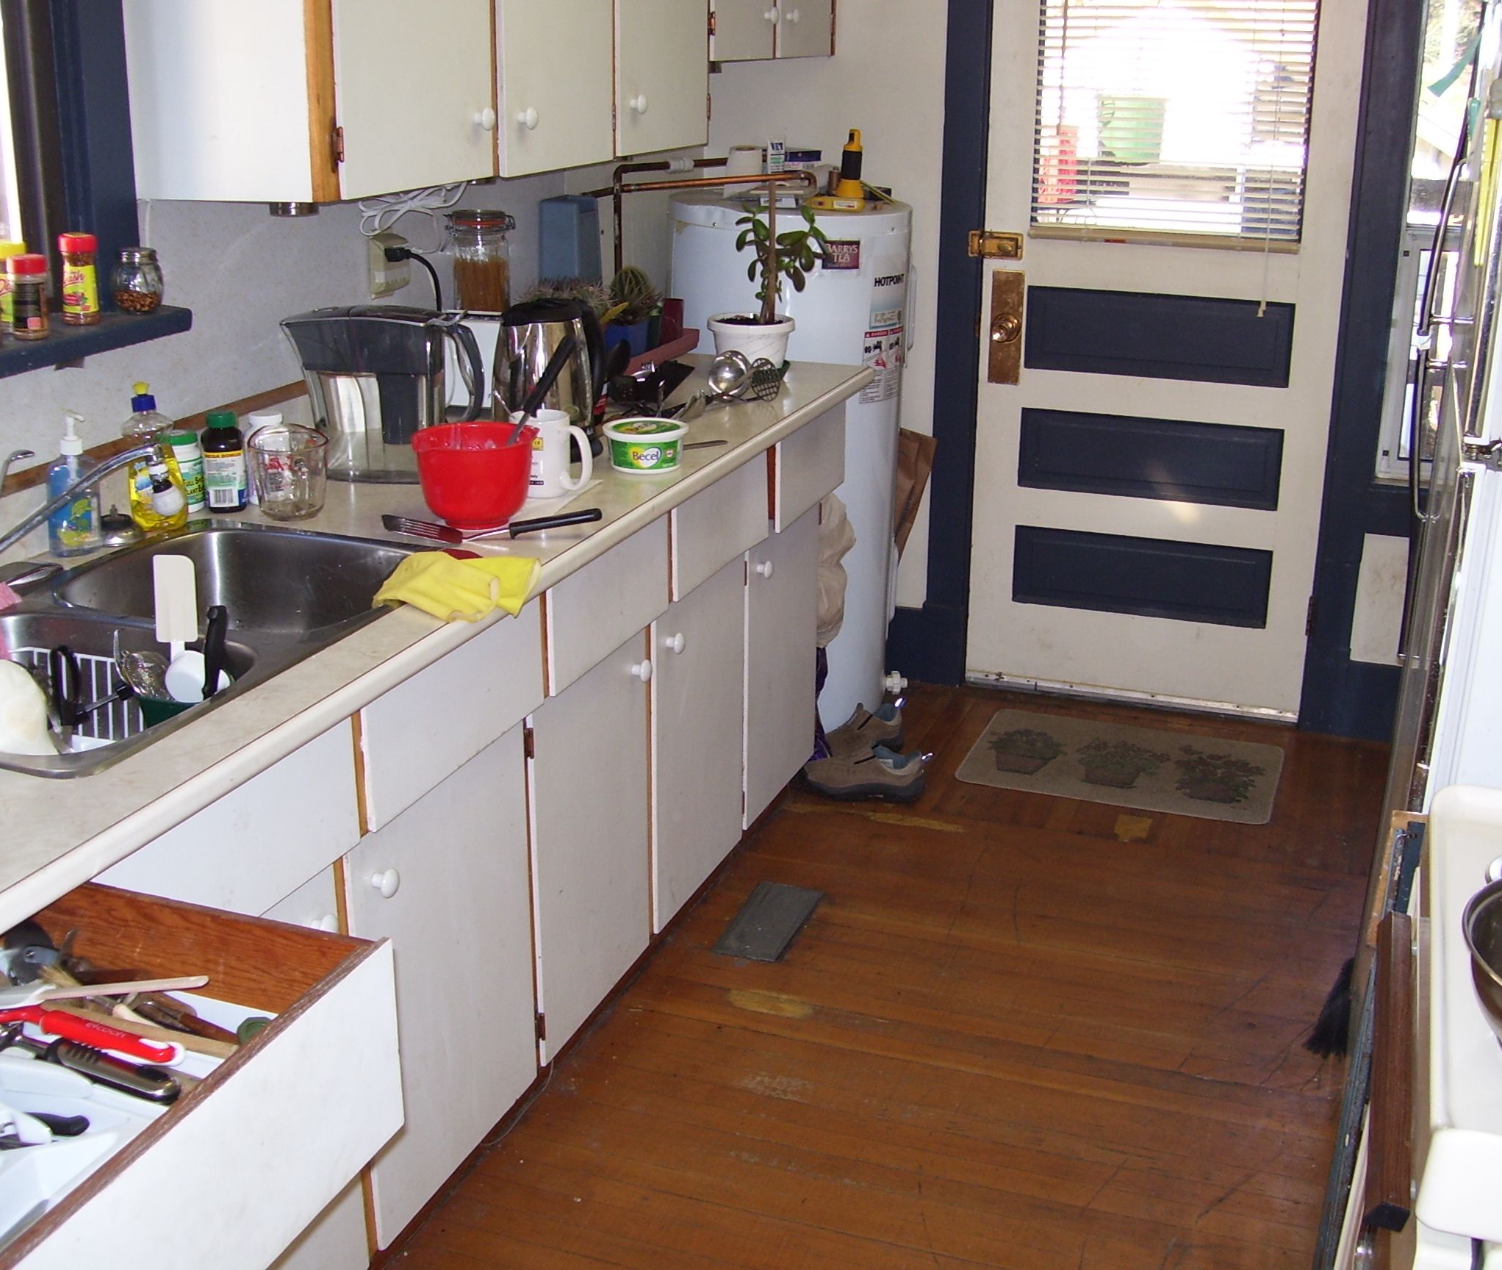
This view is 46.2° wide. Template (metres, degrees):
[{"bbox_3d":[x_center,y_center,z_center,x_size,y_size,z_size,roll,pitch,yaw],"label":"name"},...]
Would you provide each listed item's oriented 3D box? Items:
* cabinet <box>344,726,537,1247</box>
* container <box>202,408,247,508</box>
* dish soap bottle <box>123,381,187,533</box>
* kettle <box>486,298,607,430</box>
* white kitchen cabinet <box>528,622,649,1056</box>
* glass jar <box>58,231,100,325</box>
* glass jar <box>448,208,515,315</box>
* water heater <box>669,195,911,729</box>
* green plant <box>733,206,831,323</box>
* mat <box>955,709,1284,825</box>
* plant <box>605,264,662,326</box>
[{"bbox_3d":[-0.645,0.415,2.400,0.550,0.557,0.442,7,20,19],"label":"cabinet"},{"bbox_3d":[-0.757,-0.251,2.526,0.064,0.141,0.064,-5,20,-16],"label":"container"},{"bbox_3d":[-0.847,-0.257,2.492,0.088,0.215,0.056,-8,21,-23],"label":"dish soap bottle"},{"bbox_3d":[-0.320,-0.417,2.859,0.160,0.243,0.215,17,25,40],"label":"kettle"},{"bbox_3d":[-0.492,0.281,2.786,0.550,0.557,0.401,7,20,19],"label":"white kitchen cabinet"},{"bbox_3d":[-0.871,-0.462,2.286,0.050,0.121,0.050,-5,20,-16],"label":"glass jar"},{"bbox_3d":[-0.492,-0.683,3.218,0.112,0.185,0.105,-3,19,-9],"label":"glass jar"},{"bbox_3d":[0.089,-0.411,4.193,0.545,1.210,0.545,0,19,0],"label":"water heater"},{"bbox_3d":[0.061,-0.761,3.614,0.198,0.260,0.165,0,19,1],"label":"green plant"},{"bbox_3d":[0.845,0.283,3.972,0.685,0.010,0.475,7,20,19],"label":"mat"},{"bbox_3d":[-0.247,-0.720,3.720,0.115,0.120,0.115,-1,19,-4],"label":"plant"}]

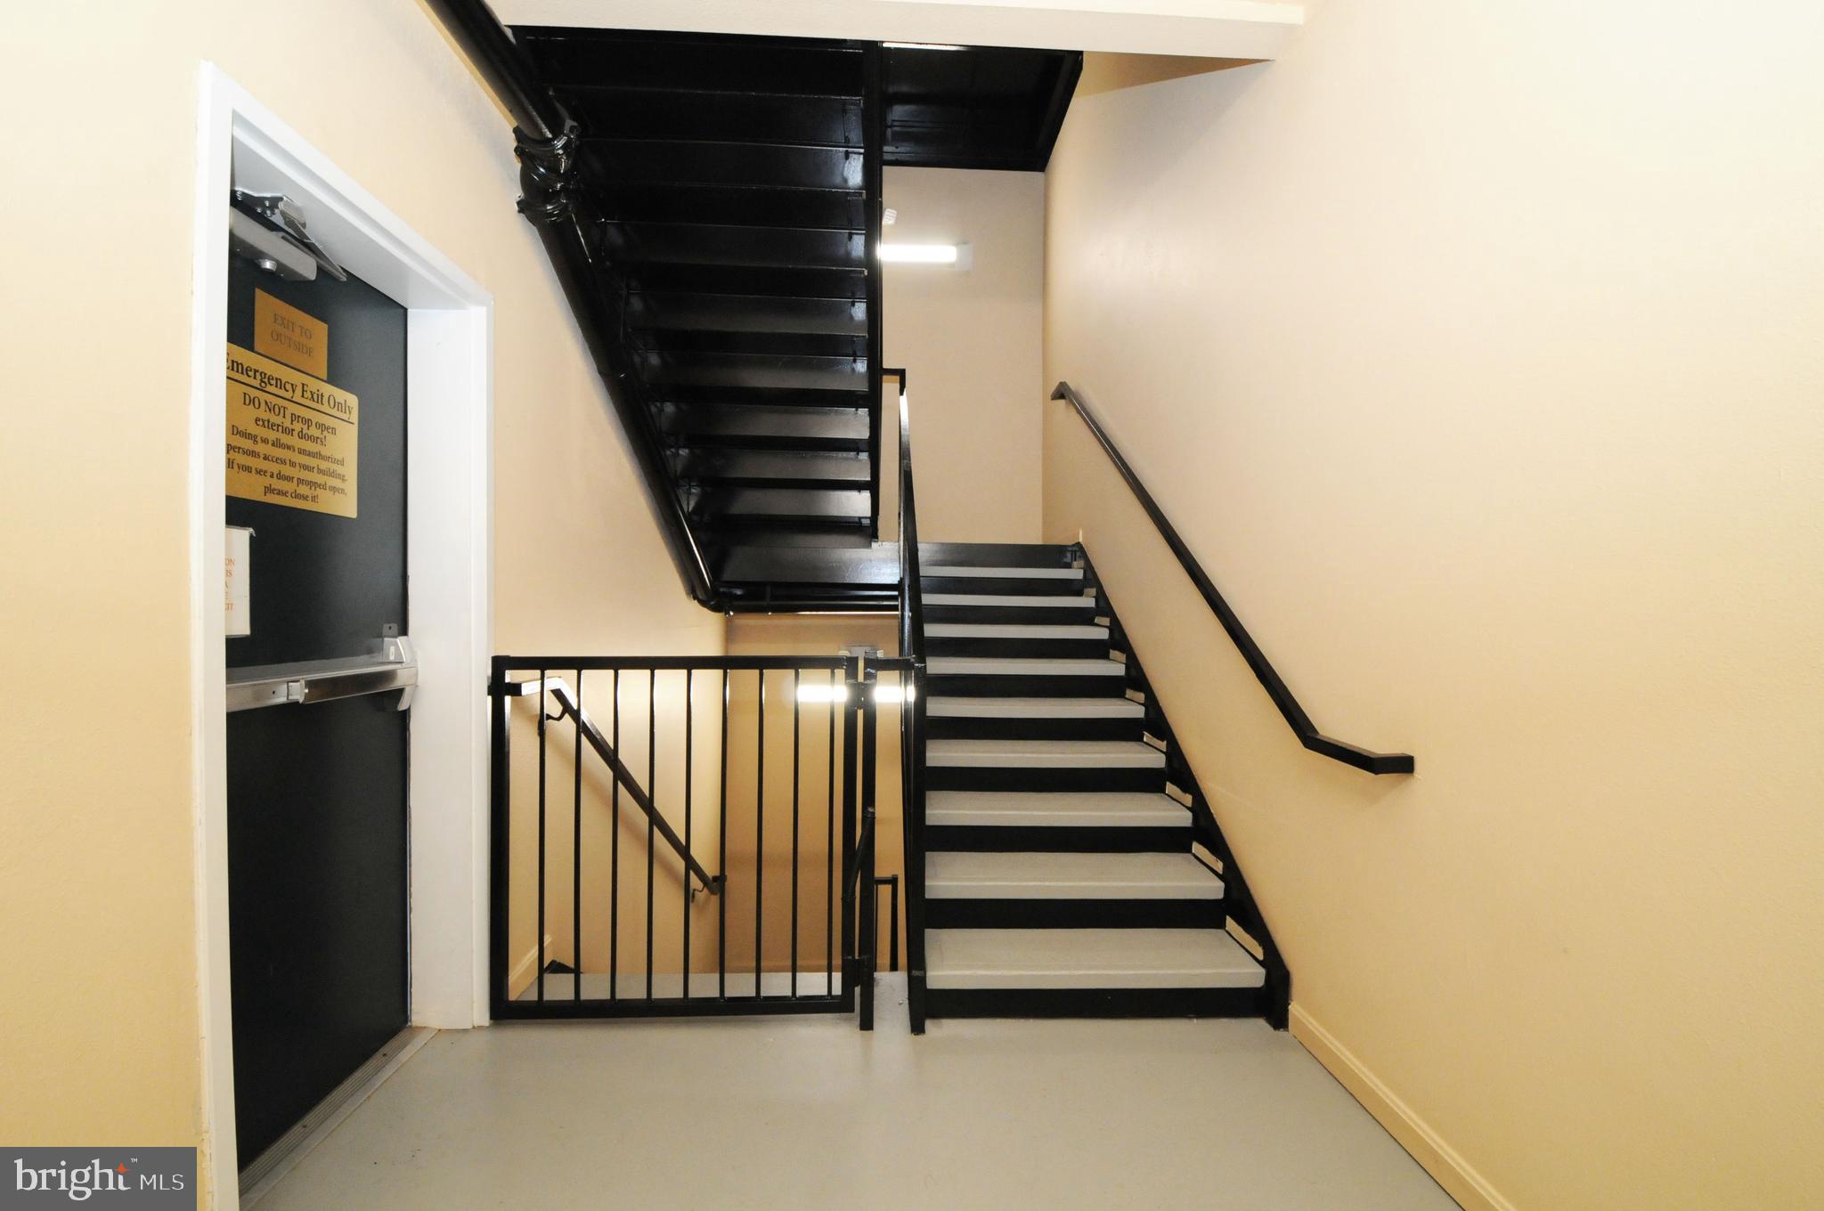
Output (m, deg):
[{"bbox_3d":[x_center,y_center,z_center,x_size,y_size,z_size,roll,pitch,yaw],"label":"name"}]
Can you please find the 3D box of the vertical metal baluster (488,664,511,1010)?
[{"bbox_3d":[-1.166,0.657,2.145,0.040,1.021,0.040,1,1,-4],"label":"vertical metal baluster"}]

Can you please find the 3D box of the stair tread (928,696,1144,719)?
[{"bbox_3d":[0.523,0.464,3.492,1.017,0.049,0.281,1,1,-2],"label":"stair tread"}]

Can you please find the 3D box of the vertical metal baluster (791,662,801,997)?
[{"bbox_3d":[-0.339,0.666,2.212,0.018,0.963,0.018,0,1,-2],"label":"vertical metal baluster"}]

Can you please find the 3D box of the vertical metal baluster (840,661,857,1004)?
[{"bbox_3d":[-0.183,0.666,2.216,0.036,1.028,0.036,0,1,-2],"label":"vertical metal baluster"}]

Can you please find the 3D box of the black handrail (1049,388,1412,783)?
[{"bbox_3d":[1.079,-0.559,3.573,0.085,0.187,4.121,1,29,-2],"label":"black handrail"}]

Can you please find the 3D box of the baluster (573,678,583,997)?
[{"bbox_3d":[-0.964,0.666,2.195,0.018,0.962,0.018,0,1,-2],"label":"baluster"}]

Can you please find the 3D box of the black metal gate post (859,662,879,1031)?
[{"bbox_3d":[-0.133,0.700,2.217,0.038,1.083,0.038,1,1,-2],"label":"black metal gate post"}]

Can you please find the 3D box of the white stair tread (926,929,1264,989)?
[{"bbox_3d":[0.546,1.115,2.405,1.008,0.050,0.287,0,1,-2],"label":"white stair tread"}]

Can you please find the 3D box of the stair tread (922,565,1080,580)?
[{"bbox_3d":[0.496,-0.182,4.564,1.008,0.050,0.287,0,1,-2],"label":"stair tread"}]

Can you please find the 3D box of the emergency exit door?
[{"bbox_3d":[-1.444,0.184,1.732,0.060,2.038,0.890,0,1,-4],"label":"emergency exit door"}]

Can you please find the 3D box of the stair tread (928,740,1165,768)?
[{"bbox_3d":[0.527,0.629,3.215,1.008,0.050,0.287,0,1,-2],"label":"stair tread"}]

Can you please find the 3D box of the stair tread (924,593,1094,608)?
[{"bbox_3d":[0.506,-0.025,4.324,1.017,0.049,0.281,1,1,-2],"label":"stair tread"}]

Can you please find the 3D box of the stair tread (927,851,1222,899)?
[{"bbox_3d":[0.538,0.949,2.660,1.017,0.049,0.281,1,1,-2],"label":"stair tread"}]

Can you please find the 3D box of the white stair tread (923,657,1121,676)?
[{"bbox_3d":[0.515,0.304,3.754,1.008,0.050,0.287,0,1,-2],"label":"white stair tread"}]

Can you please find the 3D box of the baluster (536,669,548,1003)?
[{"bbox_3d":[-1.050,0.650,2.153,0.016,0.948,0.016,1,1,-4],"label":"baluster"}]

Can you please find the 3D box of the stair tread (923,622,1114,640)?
[{"bbox_3d":[0.512,0.138,4.047,1.017,0.049,0.281,1,1,-2],"label":"stair tread"}]

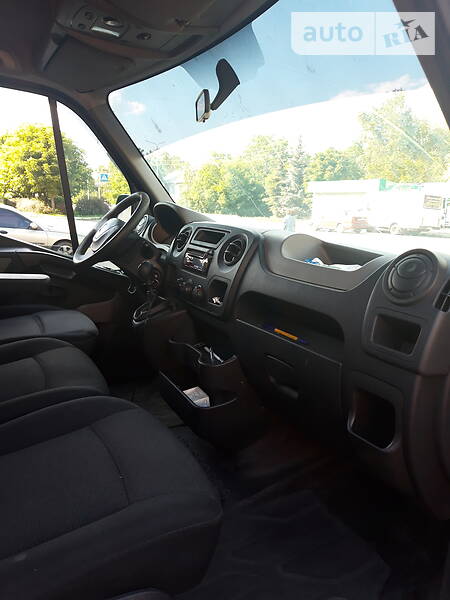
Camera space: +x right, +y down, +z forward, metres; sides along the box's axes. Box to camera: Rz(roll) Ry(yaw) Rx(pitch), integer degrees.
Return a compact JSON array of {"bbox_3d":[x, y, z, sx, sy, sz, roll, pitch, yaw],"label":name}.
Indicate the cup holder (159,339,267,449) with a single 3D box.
[{"bbox_3d":[-0.051,0.275,1.460,0.225,0.278,0.300,-8,15,-30],"label":"cup holder"}]

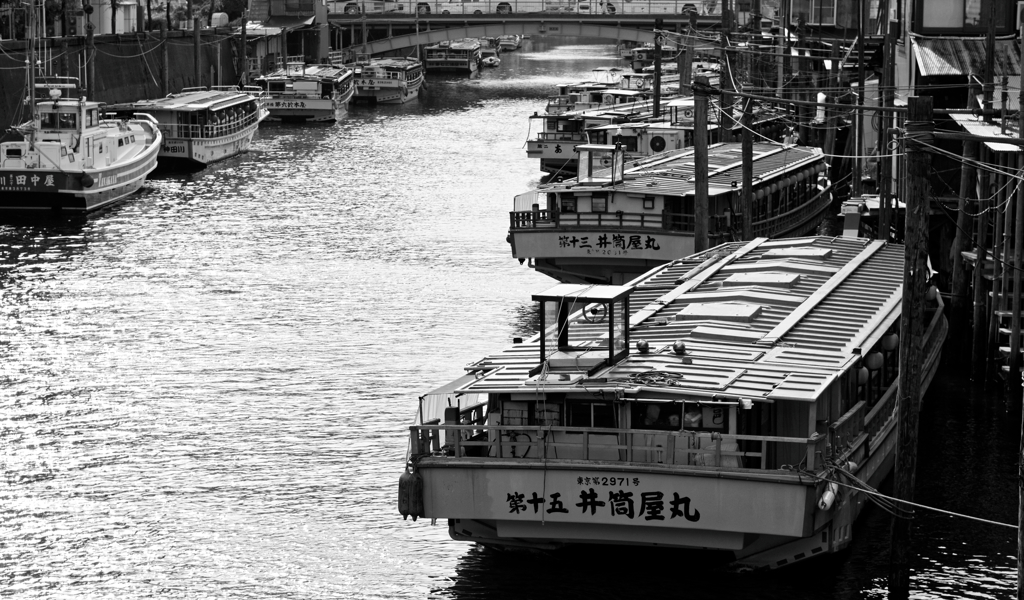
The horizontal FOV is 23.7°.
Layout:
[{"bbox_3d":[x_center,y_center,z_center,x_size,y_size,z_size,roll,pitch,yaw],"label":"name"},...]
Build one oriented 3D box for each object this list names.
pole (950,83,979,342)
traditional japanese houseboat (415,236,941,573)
[{"bbox_3d":[8.493,-1.502,45.879,0.320,5.218,0.320,2,7,0],"label":"pole"},{"bbox_3d":[4.045,0.468,39.385,4.850,3.000,22.800,2,7,14],"label":"traditional japanese houseboat"}]

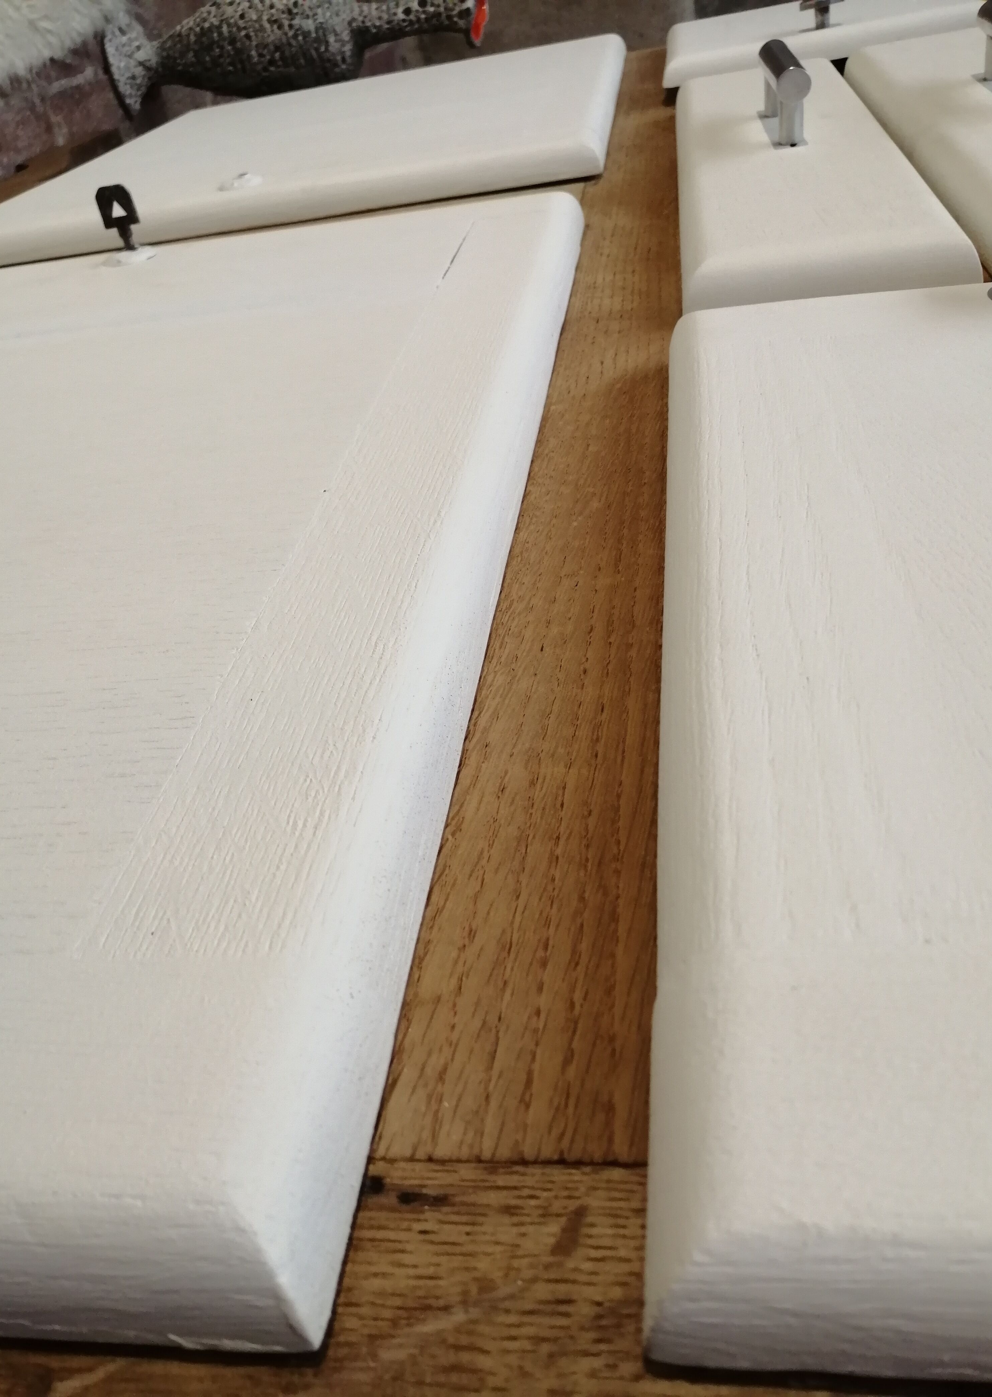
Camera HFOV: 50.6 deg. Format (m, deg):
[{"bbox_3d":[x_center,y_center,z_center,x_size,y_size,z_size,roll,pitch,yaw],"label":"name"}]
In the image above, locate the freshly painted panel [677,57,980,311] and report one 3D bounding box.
[{"bbox_3d":[0.188,-0.357,0.686,0.133,0.019,0.546,-2,38,11],"label":"freshly painted panel"}]

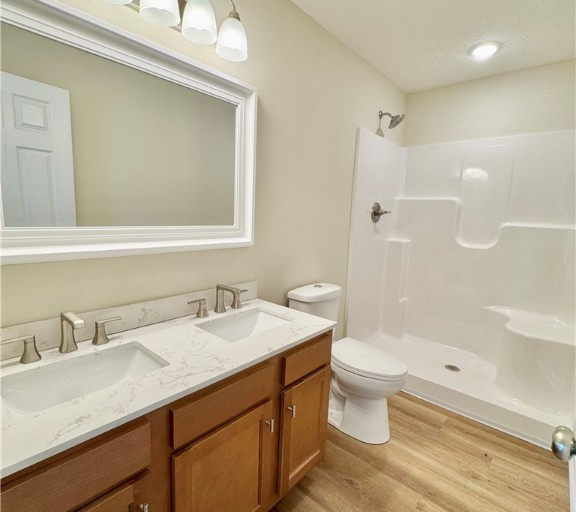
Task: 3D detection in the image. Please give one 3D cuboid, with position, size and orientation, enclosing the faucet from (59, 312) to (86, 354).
[{"bbox_3d":[-0.705,0.259,1.015,0.157,0.139,0.047,9,10,41],"label":"faucet"}]

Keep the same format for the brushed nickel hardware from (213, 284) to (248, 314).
[{"bbox_3d":[-0.286,0.210,1.482,0.155,0.137,0.054,9,10,41],"label":"brushed nickel hardware"}]

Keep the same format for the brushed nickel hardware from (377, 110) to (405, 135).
[{"bbox_3d":[0.856,-1.123,2.548,0.215,0.155,0.140,9,10,41],"label":"brushed nickel hardware"}]

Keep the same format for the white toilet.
[{"bbox_3d":[0.372,0.653,1.912,0.700,0.800,0.450,9,10,41],"label":"white toilet"}]

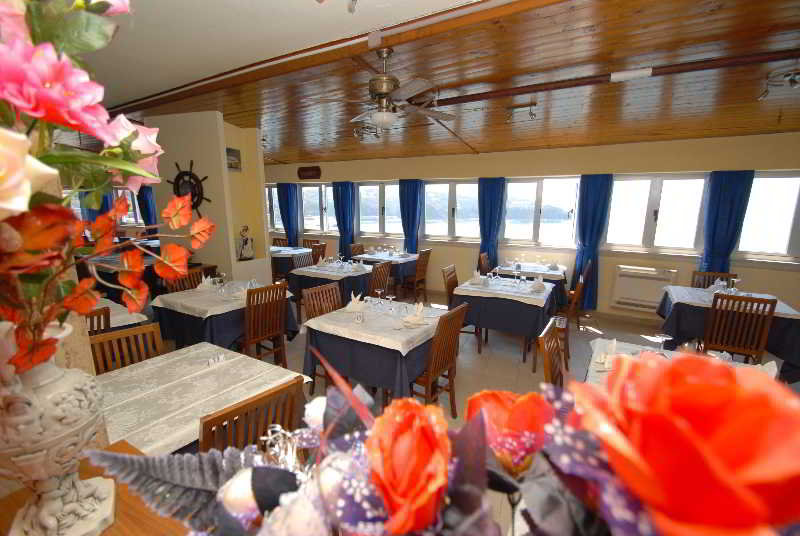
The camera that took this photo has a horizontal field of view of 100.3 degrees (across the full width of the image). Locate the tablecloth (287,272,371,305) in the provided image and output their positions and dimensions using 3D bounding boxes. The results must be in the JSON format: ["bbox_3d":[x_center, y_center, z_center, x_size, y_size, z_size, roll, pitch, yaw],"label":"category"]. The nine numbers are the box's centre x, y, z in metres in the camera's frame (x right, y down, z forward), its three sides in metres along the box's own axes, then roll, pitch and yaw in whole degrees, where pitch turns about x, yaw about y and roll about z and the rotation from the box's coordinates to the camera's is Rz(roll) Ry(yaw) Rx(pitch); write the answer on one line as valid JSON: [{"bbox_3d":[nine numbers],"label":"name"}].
[{"bbox_3d":[-0.966,0.243,5.030,0.928,0.464,0.976,6,11,29],"label":"tablecloth"}]

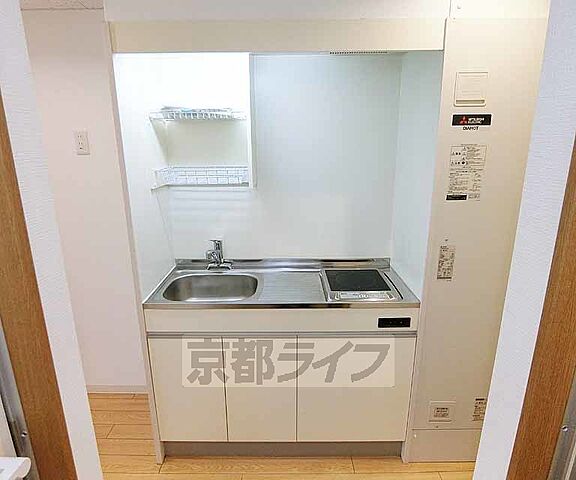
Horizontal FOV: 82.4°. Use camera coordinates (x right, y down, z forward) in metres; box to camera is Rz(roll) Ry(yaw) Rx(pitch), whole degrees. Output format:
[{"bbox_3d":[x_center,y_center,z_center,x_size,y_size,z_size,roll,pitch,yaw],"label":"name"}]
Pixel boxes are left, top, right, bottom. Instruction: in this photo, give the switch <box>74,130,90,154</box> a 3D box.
[{"bbox_3d":[-1.081,-0.509,1.728,0.069,0.119,0.010,0,14,0],"label":"switch"}]

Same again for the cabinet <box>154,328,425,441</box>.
[{"bbox_3d":[-0.025,0.639,1.746,1.190,0.607,0.440,0,15,0],"label":"cabinet"}]

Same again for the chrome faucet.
[{"bbox_3d":[-0.374,0.094,1.738,0.139,0.178,0.158,2,14,8],"label":"chrome faucet"}]

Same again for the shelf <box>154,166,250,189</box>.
[{"bbox_3d":[-0.401,-0.301,1.612,0.441,0.084,0.208,0,14,0],"label":"shelf"}]

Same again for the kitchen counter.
[{"bbox_3d":[-0.027,0.200,1.626,1.188,0.077,0.446,0,14,0],"label":"kitchen counter"}]

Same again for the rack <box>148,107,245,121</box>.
[{"bbox_3d":[-0.403,-0.589,1.544,0.441,0.046,0.198,0,14,0],"label":"rack"}]

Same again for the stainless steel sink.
[{"bbox_3d":[-0.354,0.291,1.604,0.426,0.148,0.307,0,14,0],"label":"stainless steel sink"}]

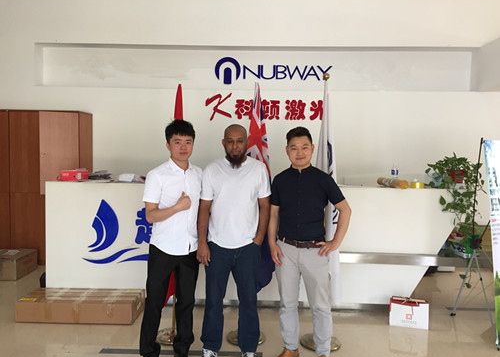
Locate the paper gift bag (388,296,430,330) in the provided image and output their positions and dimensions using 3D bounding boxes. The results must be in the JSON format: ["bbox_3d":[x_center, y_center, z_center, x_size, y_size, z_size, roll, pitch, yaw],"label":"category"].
[{"bbox_3d":[1.435,1.202,3.775,0.320,0.250,0.110,2,3,15],"label":"paper gift bag"}]

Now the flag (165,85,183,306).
[{"bbox_3d":[-0.615,0.148,3.399,0.200,1.812,0.160,1,3,1],"label":"flag"}]

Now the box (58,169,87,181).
[{"bbox_3d":[-1.790,-0.030,4.281,0.265,0.102,0.200,0,3,-18],"label":"box"}]

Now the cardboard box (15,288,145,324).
[{"bbox_3d":[-1.546,1.184,3.893,1.037,0.186,0.390,1,3,1],"label":"cardboard box"}]

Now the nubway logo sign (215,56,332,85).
[{"bbox_3d":[0.356,-1.609,6.271,1.750,0.412,0.050,1,3,1],"label":"nubway logo sign"}]

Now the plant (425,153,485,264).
[{"bbox_3d":[1.997,0.293,4.090,0.540,1.040,0.450,1,3,1],"label":"plant"}]

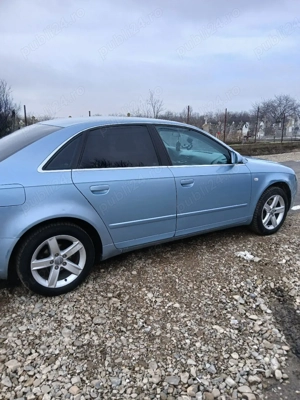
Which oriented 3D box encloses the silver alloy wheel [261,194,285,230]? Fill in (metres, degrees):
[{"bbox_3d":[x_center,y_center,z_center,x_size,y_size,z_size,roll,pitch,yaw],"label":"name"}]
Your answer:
[{"bbox_3d":[1.498,0.143,3.795,0.445,0.445,0.180,-8,16,-31],"label":"silver alloy wheel"}]

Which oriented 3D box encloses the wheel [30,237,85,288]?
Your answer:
[{"bbox_3d":[-0.754,0.476,2.449,0.445,0.445,0.180,-8,16,-31],"label":"wheel"}]

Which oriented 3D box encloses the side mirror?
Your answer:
[{"bbox_3d":[0.917,-0.442,3.148,0.110,0.135,0.180,-5,15,-19],"label":"side mirror"}]

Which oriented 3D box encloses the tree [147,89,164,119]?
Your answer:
[{"bbox_3d":[0.629,-9.953,34.622,2.200,5.360,2.200,0,14,0],"label":"tree"}]

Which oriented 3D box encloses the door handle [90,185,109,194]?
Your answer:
[{"bbox_3d":[-0.405,-0.083,2.425,0.165,0.072,0.050,-5,14,-31],"label":"door handle"}]

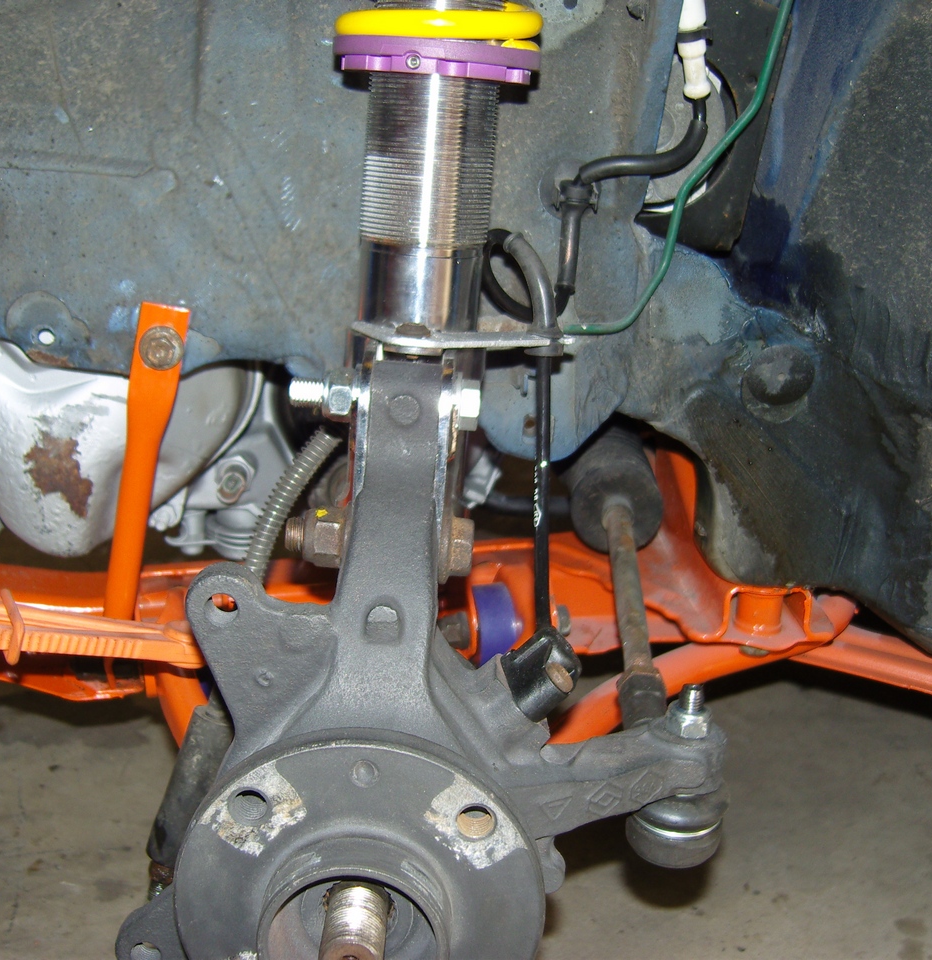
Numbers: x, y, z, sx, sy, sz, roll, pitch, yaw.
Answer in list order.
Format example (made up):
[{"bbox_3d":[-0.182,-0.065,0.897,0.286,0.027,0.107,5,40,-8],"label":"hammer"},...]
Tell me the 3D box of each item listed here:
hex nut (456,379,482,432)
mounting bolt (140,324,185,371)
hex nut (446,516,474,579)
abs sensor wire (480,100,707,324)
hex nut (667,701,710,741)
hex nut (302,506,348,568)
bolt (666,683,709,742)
[{"bbox_3d":[0.002,-0.029,0.490,0.010,0.020,0.018,5,-12,1],"label":"hex nut"},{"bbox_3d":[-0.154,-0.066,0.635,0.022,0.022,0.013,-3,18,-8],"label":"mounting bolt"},{"bbox_3d":[-0.002,0.026,0.495,0.011,0.024,0.021,5,-19,1],"label":"hex nut"},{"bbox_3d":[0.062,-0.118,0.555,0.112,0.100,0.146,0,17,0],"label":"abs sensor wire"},{"bbox_3d":[0.087,0.094,0.488,0.018,0.010,0.016,8,18,17],"label":"hex nut"},{"bbox_3d":[-0.056,0.023,0.495,0.017,0.024,0.021,5,1,1],"label":"hex nut"},{"bbox_3d":[0.087,0.090,0.486,0.018,0.021,0.016,8,18,17],"label":"bolt"}]

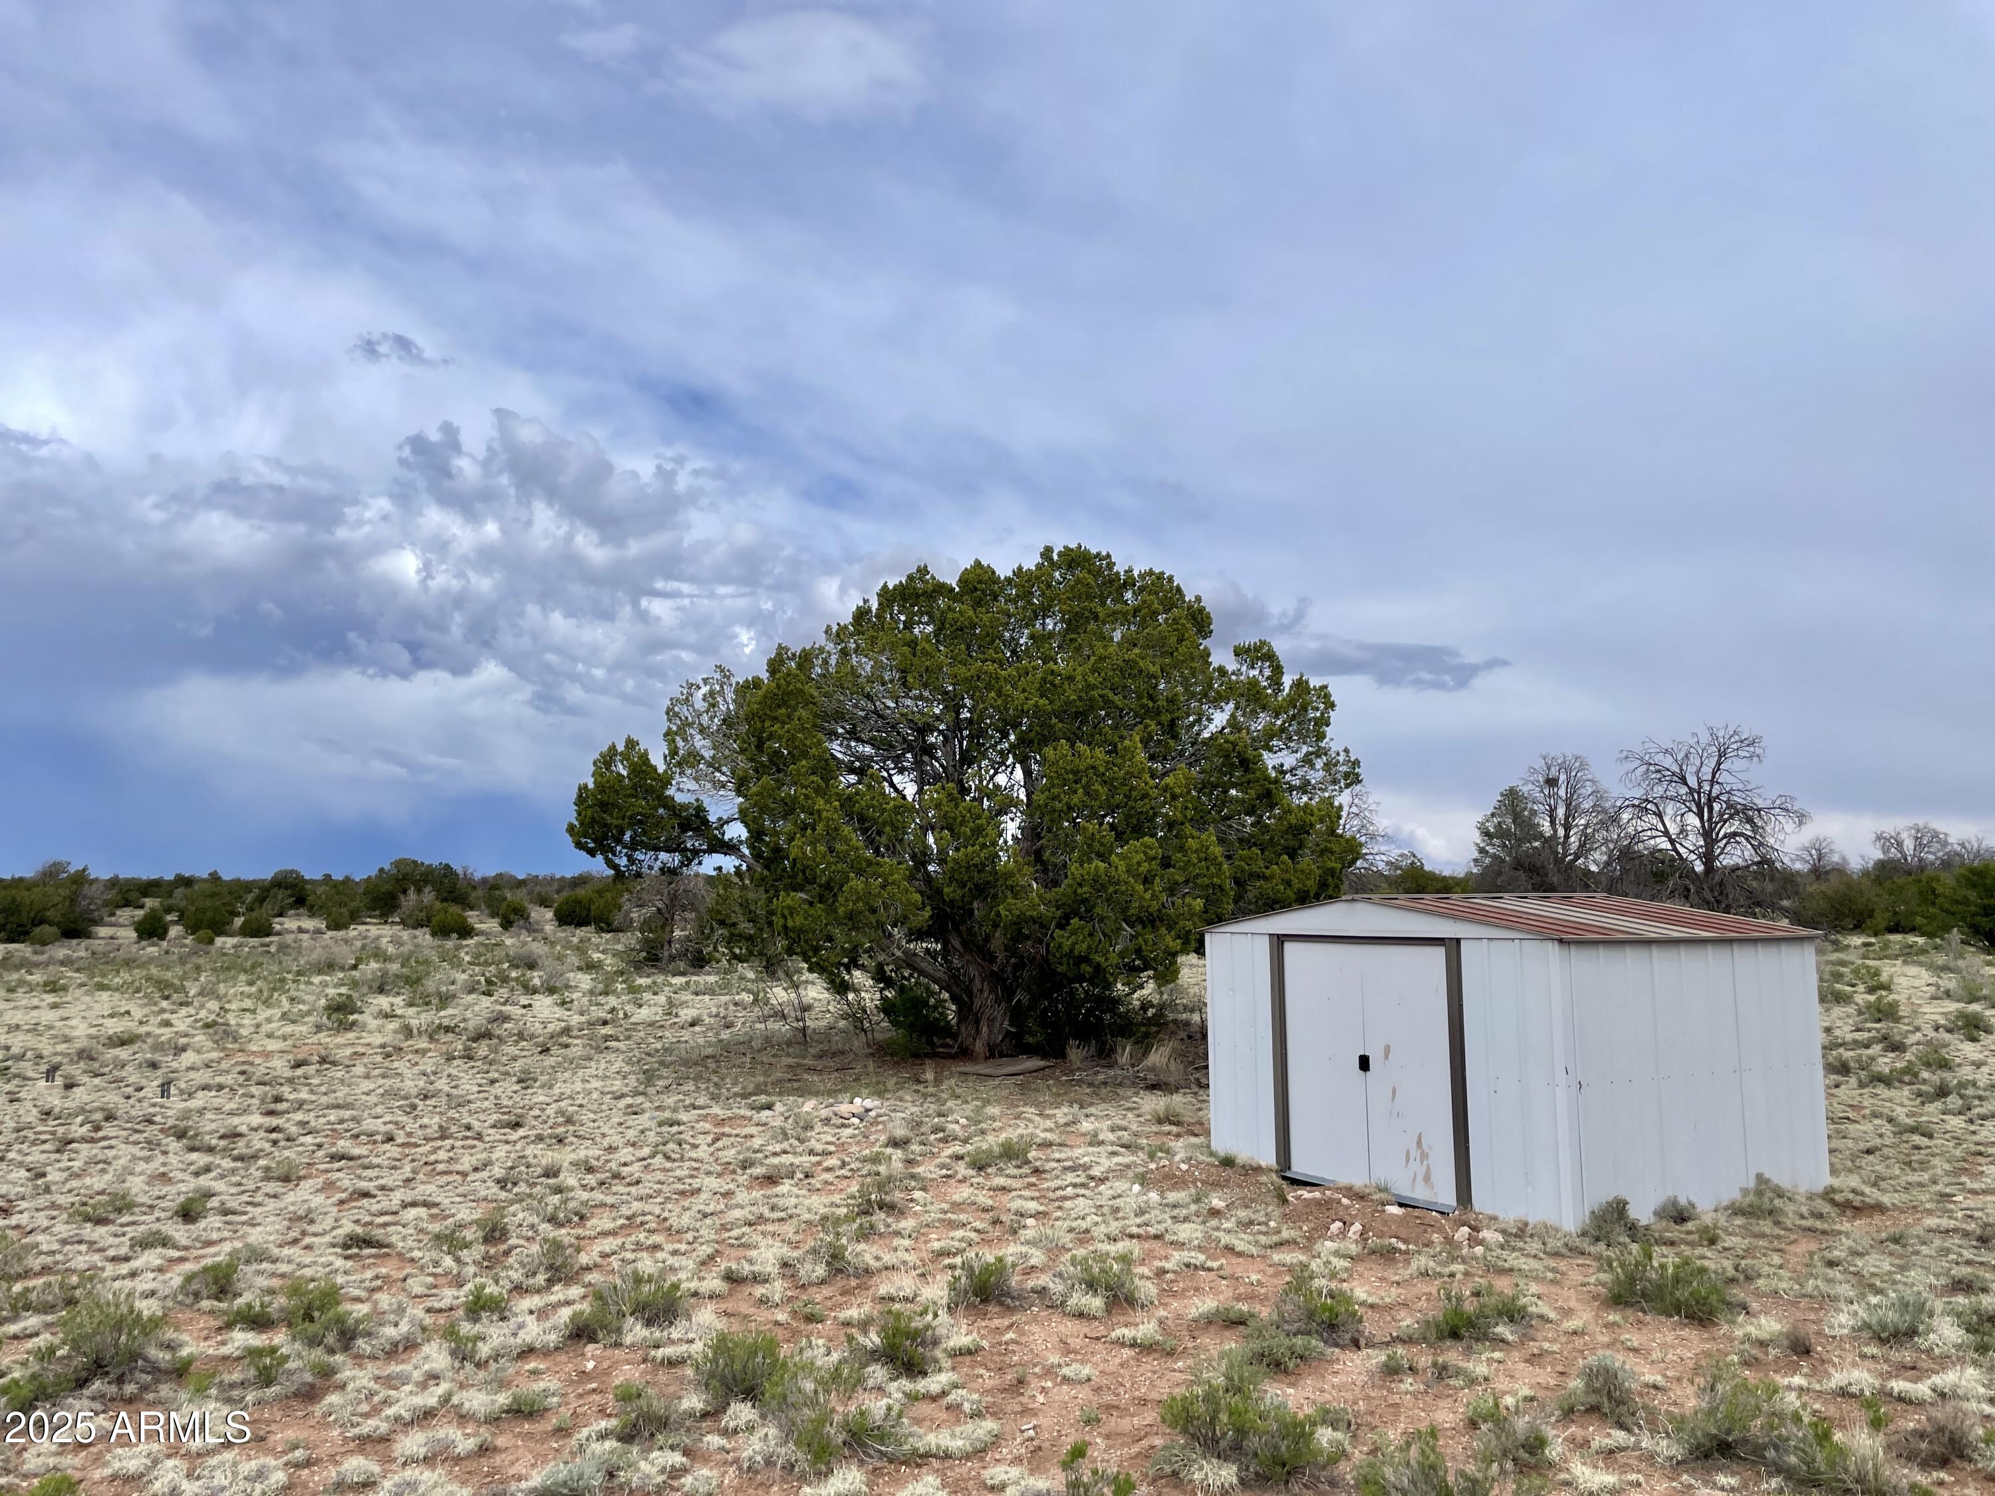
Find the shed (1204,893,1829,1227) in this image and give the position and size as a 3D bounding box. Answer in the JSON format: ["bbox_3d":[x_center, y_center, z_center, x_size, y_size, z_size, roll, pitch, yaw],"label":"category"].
[{"bbox_3d":[3.248,1.852,9.843,2.374,1.791,3.135,4,-7,-30],"label":"shed"}]

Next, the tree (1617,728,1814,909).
[{"bbox_3d":[24.826,2.704,52.000,6.004,6.977,5.403,-3,-7,25],"label":"tree"}]

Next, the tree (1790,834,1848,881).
[{"bbox_3d":[48.238,7.597,88.000,2.970,5.034,2.821,-3,-7,28],"label":"tree"}]

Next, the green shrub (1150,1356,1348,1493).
[{"bbox_3d":[0.754,1.994,4.497,0.573,0.314,0.459,-1,-6,9],"label":"green shrub"}]

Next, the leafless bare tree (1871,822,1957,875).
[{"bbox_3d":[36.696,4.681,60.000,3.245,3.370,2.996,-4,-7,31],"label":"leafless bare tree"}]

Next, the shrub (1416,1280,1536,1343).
[{"bbox_3d":[1.871,2.205,5.902,0.456,0.200,0.342,-2,-6,17],"label":"shrub"}]

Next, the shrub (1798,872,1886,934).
[{"bbox_3d":[31.483,5.796,56.000,2.843,2.213,2.559,-3,-7,29],"label":"shrub"}]

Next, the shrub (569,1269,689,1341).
[{"bbox_3d":[-1.462,2.204,5.960,0.458,0.236,0.366,1,-6,-13],"label":"shrub"}]

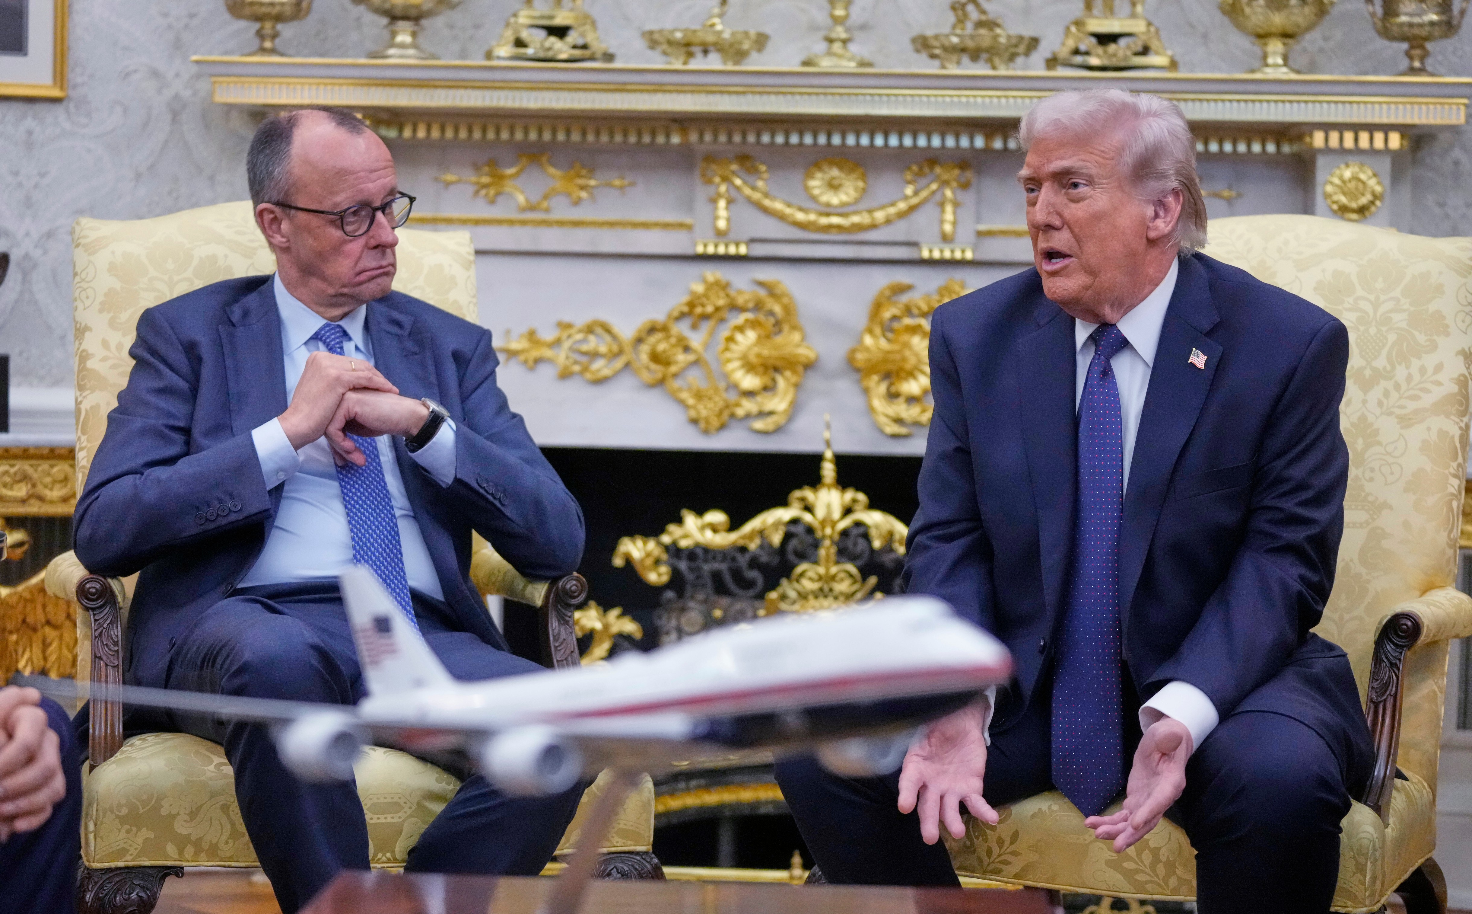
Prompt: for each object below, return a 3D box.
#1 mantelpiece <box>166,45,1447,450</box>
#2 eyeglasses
[{"bbox_3d":[0.178,-0.285,4.870,2.140,0.720,0.330,1,1,2],"label":"mantelpiece"},{"bbox_3d":[-0.513,-0.321,3.720,0.145,0.046,0.143,13,19,39],"label":"eyeglasses"}]

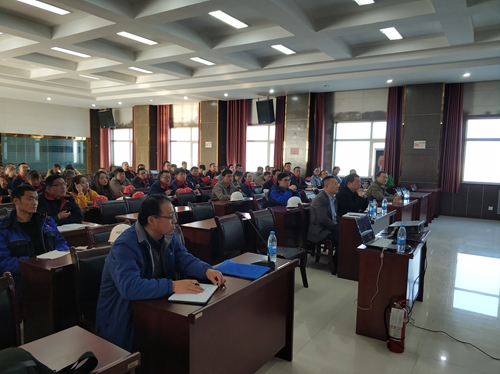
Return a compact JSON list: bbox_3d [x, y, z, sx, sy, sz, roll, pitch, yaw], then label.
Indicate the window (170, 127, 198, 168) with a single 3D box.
[{"bbox_3d":[-2.654,-1.569,15.896,1.650,1.750,0.140,4,5,32],"label":"window"}]

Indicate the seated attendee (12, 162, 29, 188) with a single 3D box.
[{"bbox_3d":[-5.242,0.074,9.349,0.750,1.270,0.520,4,6,32],"label":"seated attendee"}]

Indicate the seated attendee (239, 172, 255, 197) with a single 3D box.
[{"bbox_3d":[-0.063,0.317,7.827,0.750,1.220,0.500,4,5,32],"label":"seated attendee"}]

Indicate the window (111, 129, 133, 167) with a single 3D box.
[{"bbox_3d":[-5.529,-1.723,17.073,1.700,1.700,0.150,4,6,32],"label":"window"}]

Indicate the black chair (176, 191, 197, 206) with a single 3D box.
[{"bbox_3d":[-0.884,0.549,6.489,0.550,0.930,0.470,4,5,32],"label":"black chair"}]

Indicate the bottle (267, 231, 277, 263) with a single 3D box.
[{"bbox_3d":[0.168,0.448,2.928,0.066,0.229,0.066,1,5,0],"label":"bottle"}]

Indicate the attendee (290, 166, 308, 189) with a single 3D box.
[{"bbox_3d":[1.329,0.113,10.042,0.750,1.270,0.520,4,6,32],"label":"attendee"}]

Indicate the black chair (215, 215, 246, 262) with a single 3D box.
[{"bbox_3d":[0.007,0.778,4.141,0.580,0.930,0.460,4,6,32],"label":"black chair"}]

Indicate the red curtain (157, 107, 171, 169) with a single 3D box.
[{"bbox_3d":[-3.418,-1.832,15.467,0.500,2.850,0.200,4,6,32],"label":"red curtain"}]

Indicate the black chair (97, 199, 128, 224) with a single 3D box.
[{"bbox_3d":[-1.692,0.644,5.222,0.560,0.900,0.450,4,6,32],"label":"black chair"}]

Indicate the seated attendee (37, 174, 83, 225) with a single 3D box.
[{"bbox_3d":[-2.199,0.510,4.457,0.800,1.300,0.560,4,6,32],"label":"seated attendee"}]

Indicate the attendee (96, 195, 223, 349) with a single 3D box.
[{"bbox_3d":[-0.590,0.703,2.561,0.880,1.300,0.610,4,6,32],"label":"attendee"}]

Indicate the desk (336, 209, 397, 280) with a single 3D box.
[{"bbox_3d":[1.681,0.759,5.501,0.465,0.770,1.230,4,6,32],"label":"desk"}]

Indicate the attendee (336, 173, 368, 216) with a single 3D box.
[{"bbox_3d":[1.466,0.459,5.879,0.750,1.300,0.550,4,5,32],"label":"attendee"}]

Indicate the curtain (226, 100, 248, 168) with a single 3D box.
[{"bbox_3d":[-0.466,-1.664,13.654,0.860,2.750,0.200,4,6,32],"label":"curtain"}]

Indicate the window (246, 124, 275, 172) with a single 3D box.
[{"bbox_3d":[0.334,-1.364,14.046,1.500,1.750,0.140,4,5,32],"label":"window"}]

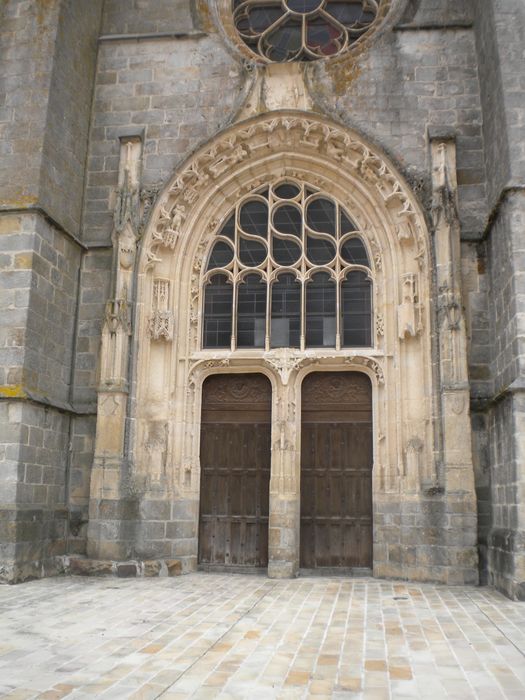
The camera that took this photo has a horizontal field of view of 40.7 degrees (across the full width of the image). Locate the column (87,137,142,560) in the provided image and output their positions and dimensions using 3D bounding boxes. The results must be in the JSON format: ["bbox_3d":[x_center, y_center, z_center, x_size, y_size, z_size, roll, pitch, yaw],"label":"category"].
[{"bbox_3d":[-2.925,-0.231,14.465,0.620,8.700,0.500,0,-11,6],"label":"column"}]

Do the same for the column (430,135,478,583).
[{"bbox_3d":[3.655,-0.090,13.737,0.580,8.850,0.500,0,-11,6],"label":"column"}]

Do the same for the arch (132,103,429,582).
[{"bbox_3d":[0.434,-0.317,14.382,5.950,9.450,1.050,0,-11,6],"label":"arch"}]

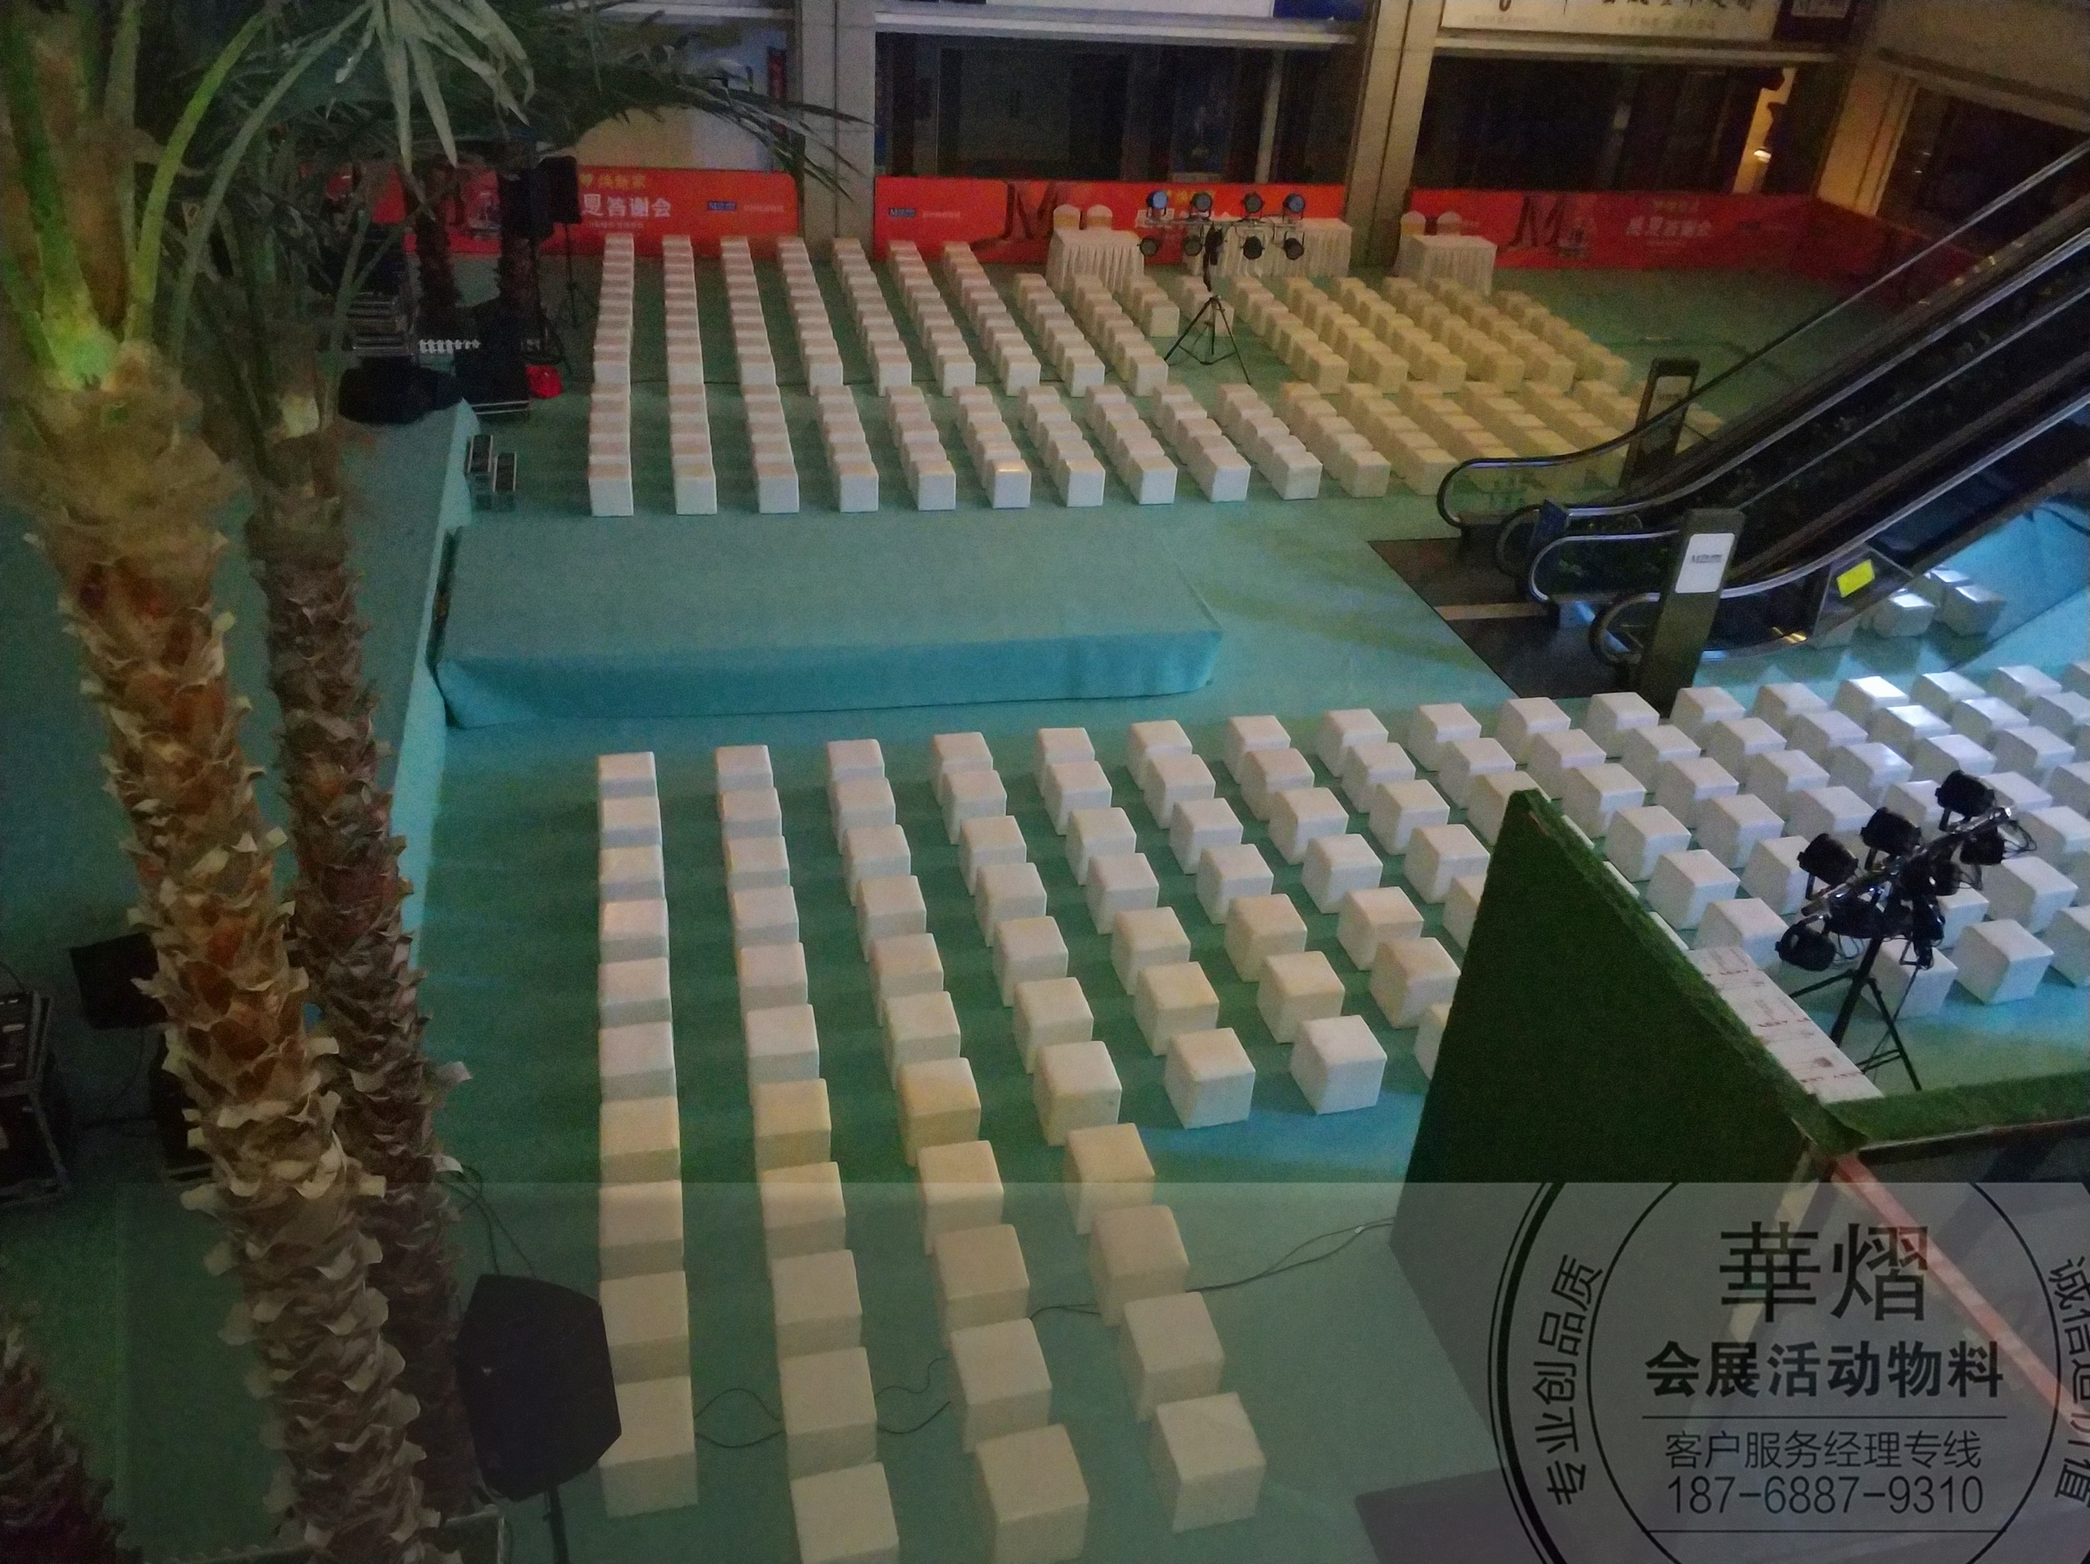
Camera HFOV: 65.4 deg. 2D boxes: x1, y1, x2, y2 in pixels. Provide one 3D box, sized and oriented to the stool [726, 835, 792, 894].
[{"bbox_3d":[-2.005,0.671,11.437,0.400,0.400,0.400,-4,33,-14],"label":"stool"}]

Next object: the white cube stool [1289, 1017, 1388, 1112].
[{"bbox_3d":[1.841,1.761,10.174,0.400,0.400,0.400,-4,33,-14],"label":"white cube stool"}]

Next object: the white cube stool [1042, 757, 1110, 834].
[{"bbox_3d":[0.262,0.123,12.585,0.400,0.395,0.400,-5,33,-15],"label":"white cube stool"}]

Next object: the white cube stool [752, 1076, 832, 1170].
[{"bbox_3d":[-1.435,1.991,9.255,0.400,0.395,0.400,-3,33,-12],"label":"white cube stool"}]

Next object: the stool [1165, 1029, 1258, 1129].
[{"bbox_3d":[1.014,1.820,10.021,0.400,0.395,0.402,-5,34,-15],"label":"stool"}]

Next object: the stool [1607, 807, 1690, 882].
[{"bbox_3d":[4.686,0.475,12.642,0.400,0.395,0.402,-5,34,-15],"label":"stool"}]

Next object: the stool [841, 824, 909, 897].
[{"bbox_3d":[-1.175,0.593,11.468,0.400,0.390,0.395,-5,33,-14],"label":"stool"}]

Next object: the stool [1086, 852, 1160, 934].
[{"bbox_3d":[0.554,0.792,11.565,0.400,0.400,0.400,-4,33,-13],"label":"stool"}]

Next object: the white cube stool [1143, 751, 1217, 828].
[{"bbox_3d":[1.053,0.078,12.721,0.405,0.386,0.405,-5,33,-15],"label":"white cube stool"}]

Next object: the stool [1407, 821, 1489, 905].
[{"bbox_3d":[3.008,0.613,12.181,0.400,0.400,0.400,-4,34,-14],"label":"stool"}]

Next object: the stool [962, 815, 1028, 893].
[{"bbox_3d":[-0.377,0.535,11.861,0.400,0.400,0.400,-4,33,-14],"label":"stool"}]

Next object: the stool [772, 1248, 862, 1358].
[{"bbox_3d":[-1.136,2.643,8.092,0.400,0.385,0.400,-3,32,-13],"label":"stool"}]

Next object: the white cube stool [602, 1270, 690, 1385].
[{"bbox_3d":[-1.934,2.689,7.909,0.400,0.385,0.400,-4,33,-13],"label":"white cube stool"}]

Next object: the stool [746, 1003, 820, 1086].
[{"bbox_3d":[-1.595,1.666,9.896,0.400,0.395,0.402,-4,34,-14],"label":"stool"}]

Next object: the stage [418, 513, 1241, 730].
[{"bbox_3d":[-1.867,-1.532,14.736,6.480,0.599,2.430,-3,33,-12],"label":"stage"}]

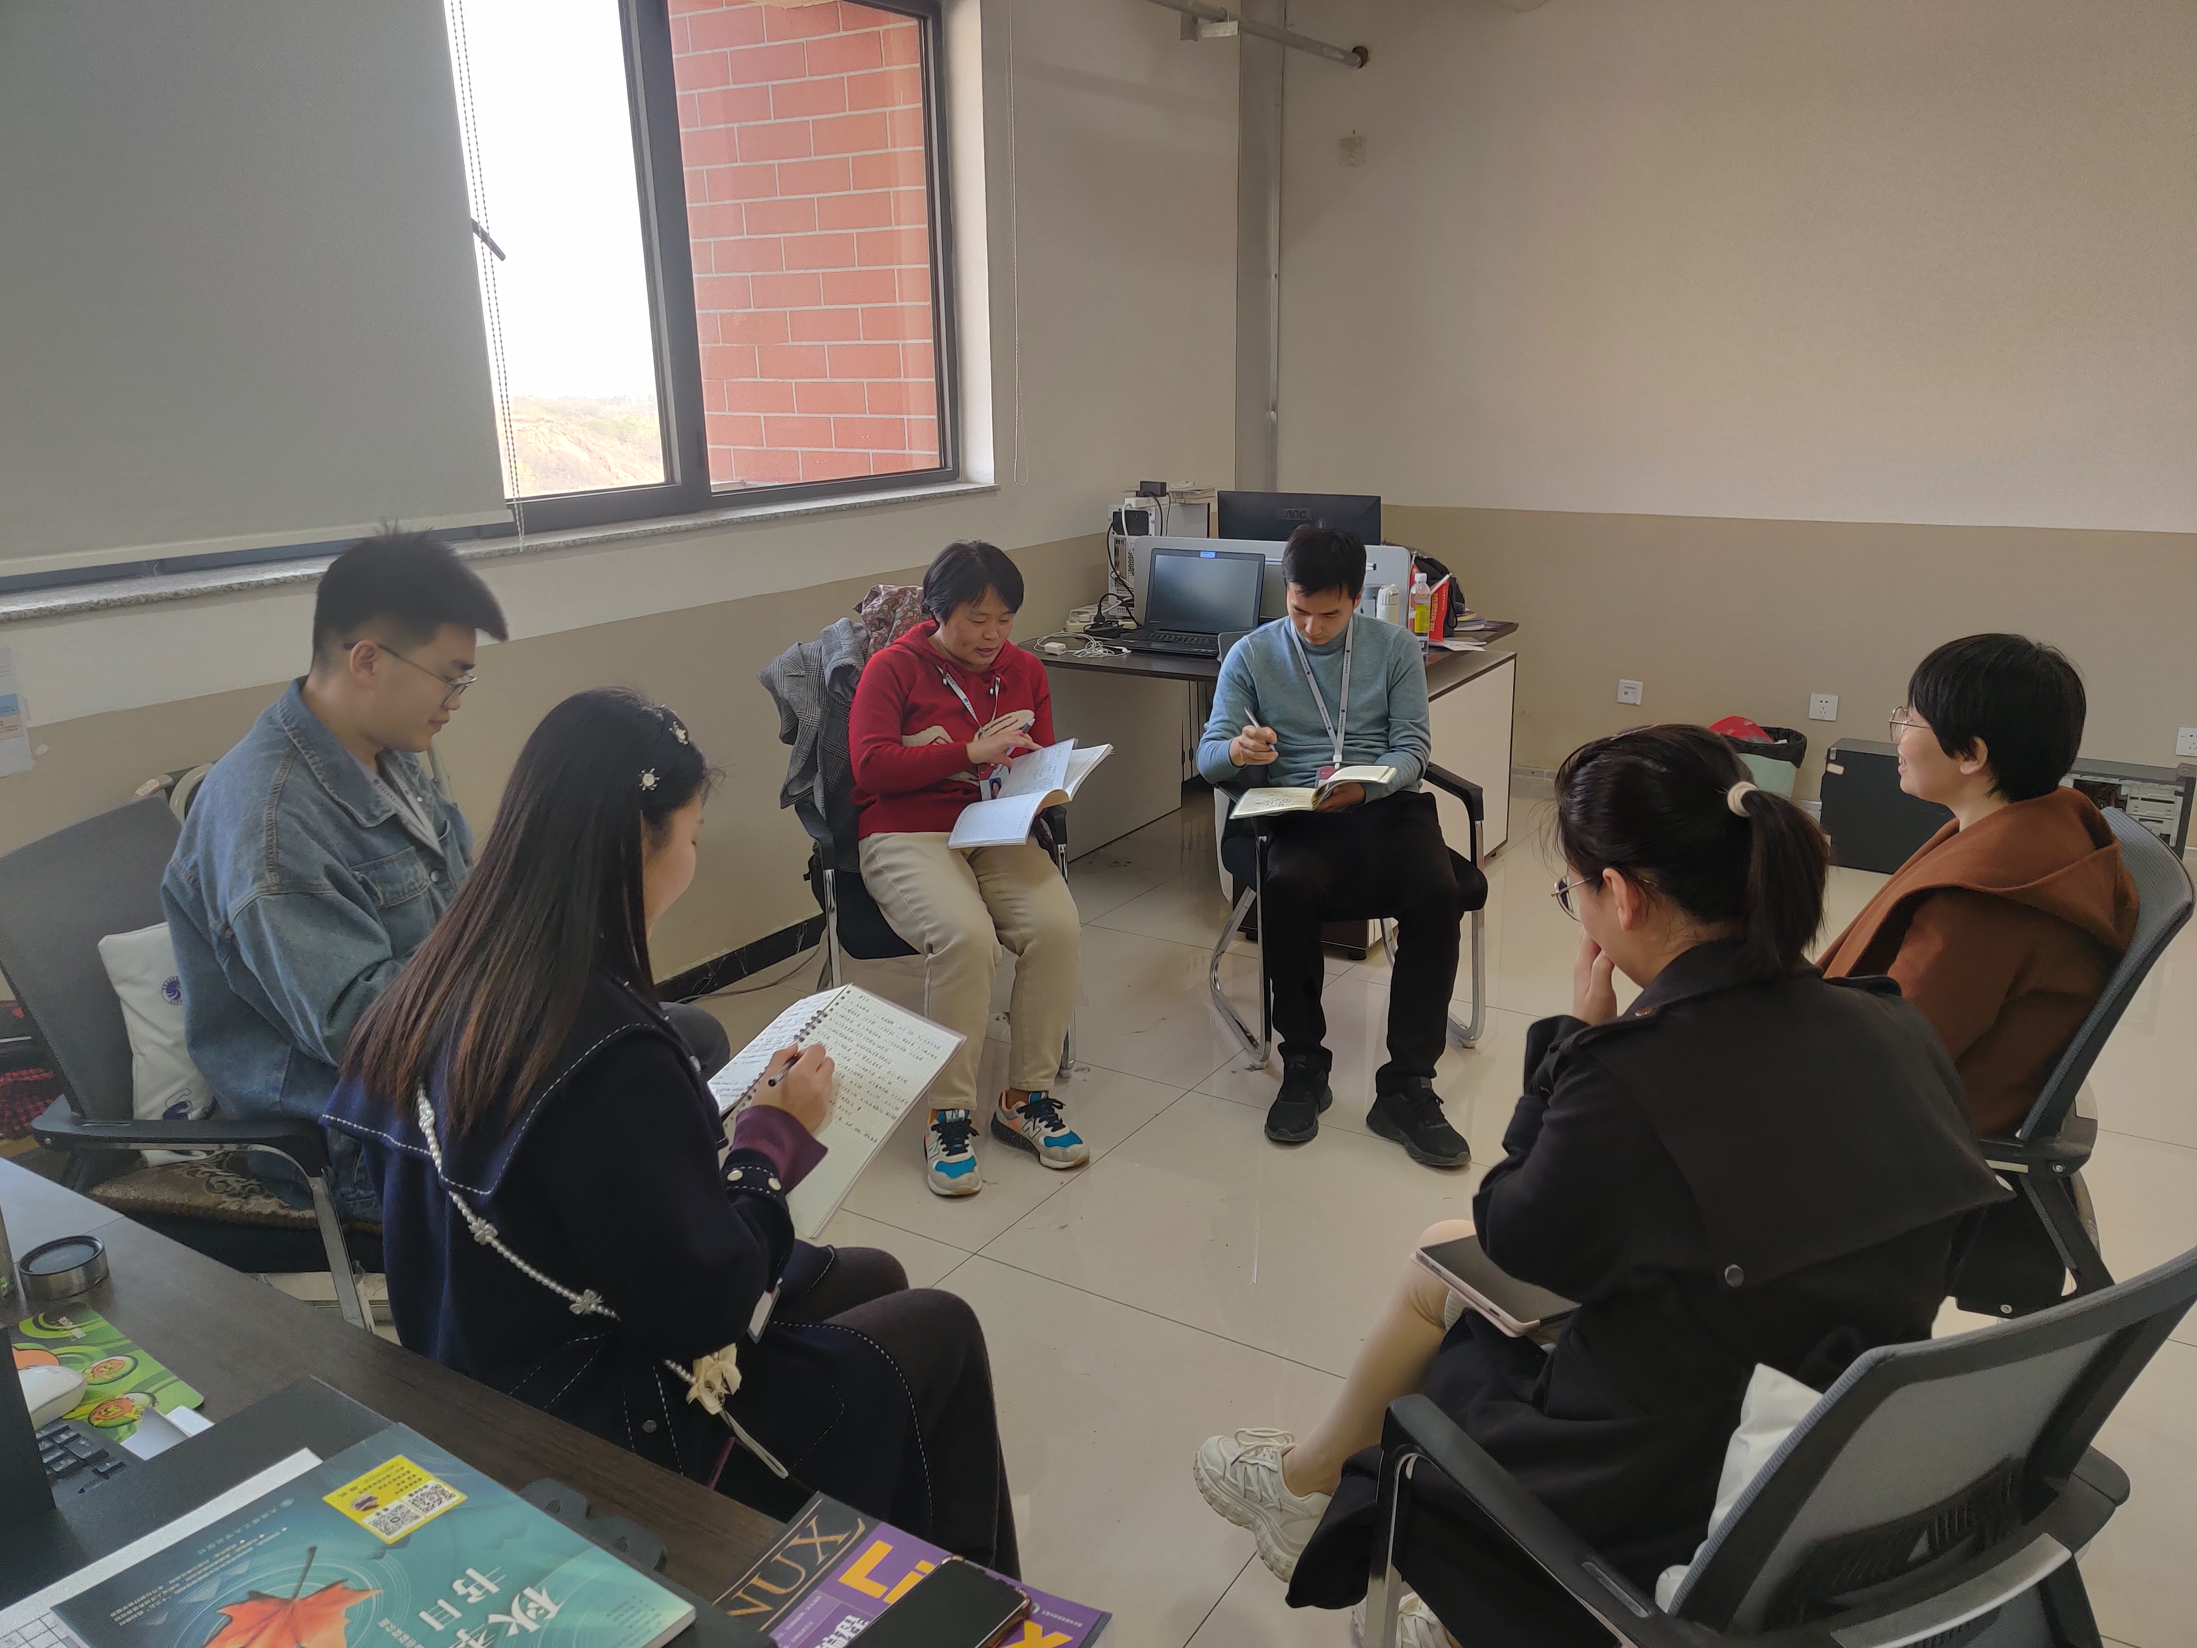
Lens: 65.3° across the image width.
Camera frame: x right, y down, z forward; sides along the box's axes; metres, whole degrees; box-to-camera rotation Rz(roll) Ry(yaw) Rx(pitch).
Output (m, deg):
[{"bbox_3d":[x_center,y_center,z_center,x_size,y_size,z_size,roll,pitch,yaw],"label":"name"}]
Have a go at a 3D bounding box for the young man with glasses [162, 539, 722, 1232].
[{"bbox_3d":[-0.980,0.236,2.666,0.790,1.340,0.560,-1,16,0],"label":"young man with glasses"}]

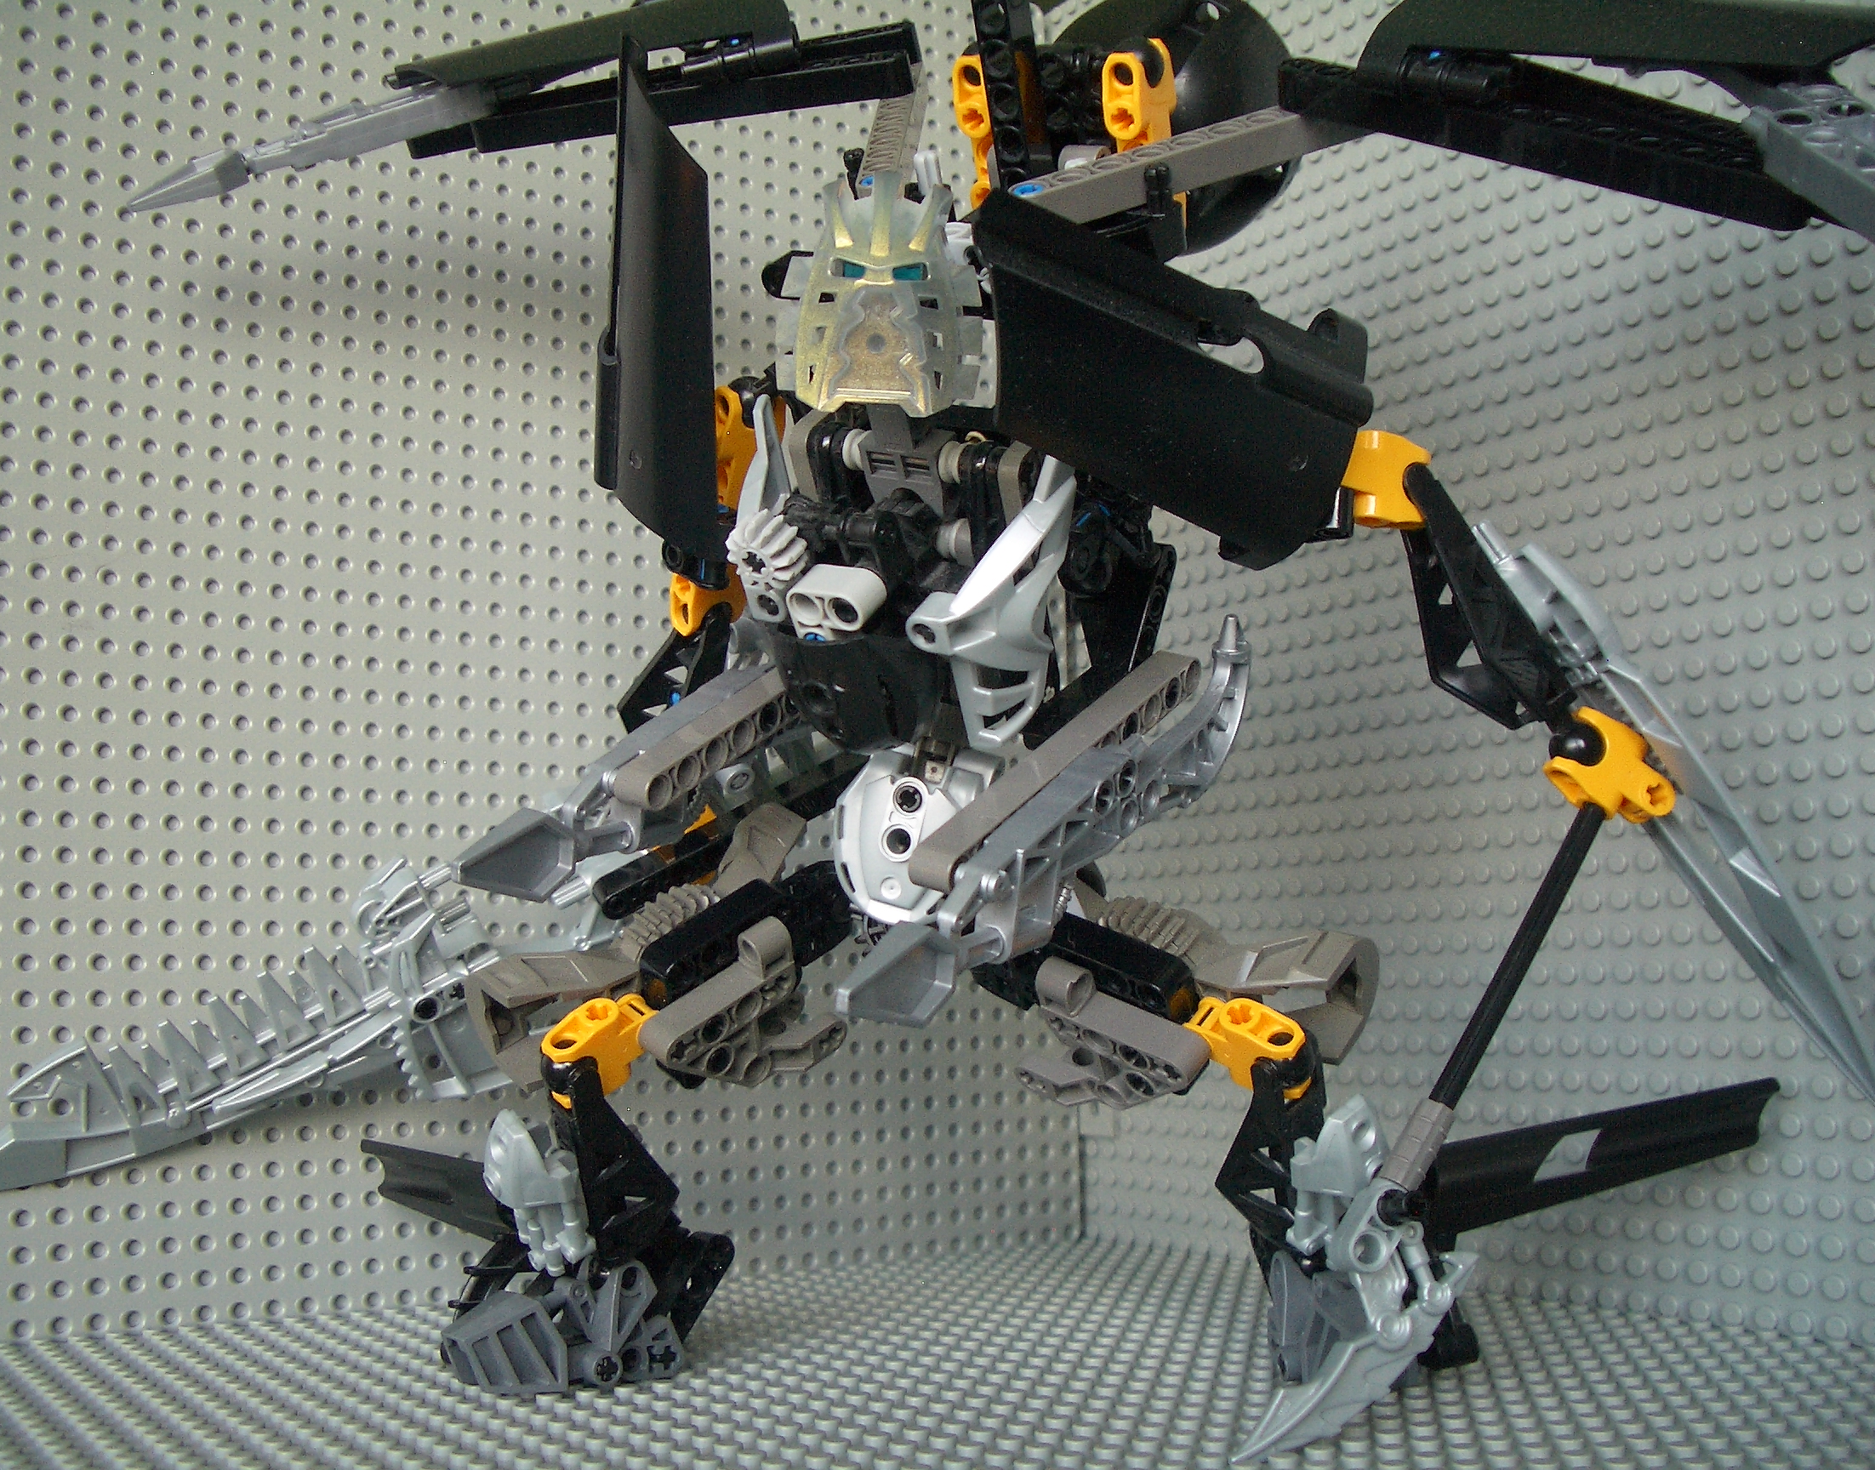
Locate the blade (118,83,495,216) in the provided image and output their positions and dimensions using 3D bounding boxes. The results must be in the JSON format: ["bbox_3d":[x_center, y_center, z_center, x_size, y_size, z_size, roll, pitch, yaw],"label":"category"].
[{"bbox_3d":[-0.139,-0.129,0.437,0.094,0.014,0.010,-10,-24,16],"label":"blade"}]

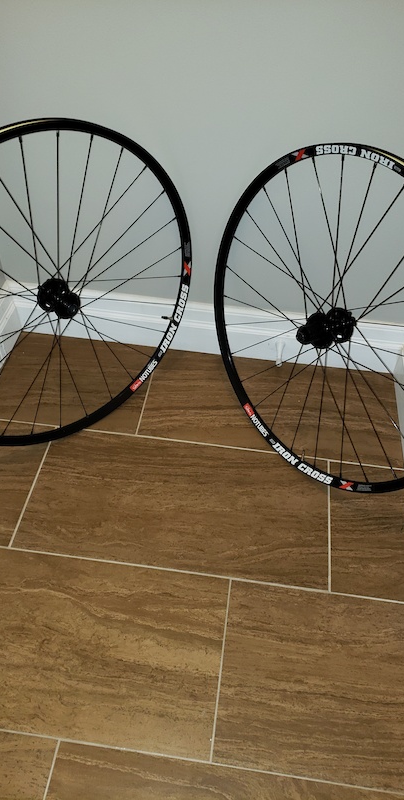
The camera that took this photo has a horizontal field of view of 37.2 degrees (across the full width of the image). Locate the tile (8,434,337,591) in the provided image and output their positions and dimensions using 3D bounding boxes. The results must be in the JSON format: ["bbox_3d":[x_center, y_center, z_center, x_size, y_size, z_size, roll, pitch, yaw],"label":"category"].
[{"bbox_3d":[-0.044,0.210,1.229,0.603,0.010,0.299,7,48,4],"label":"tile"}]

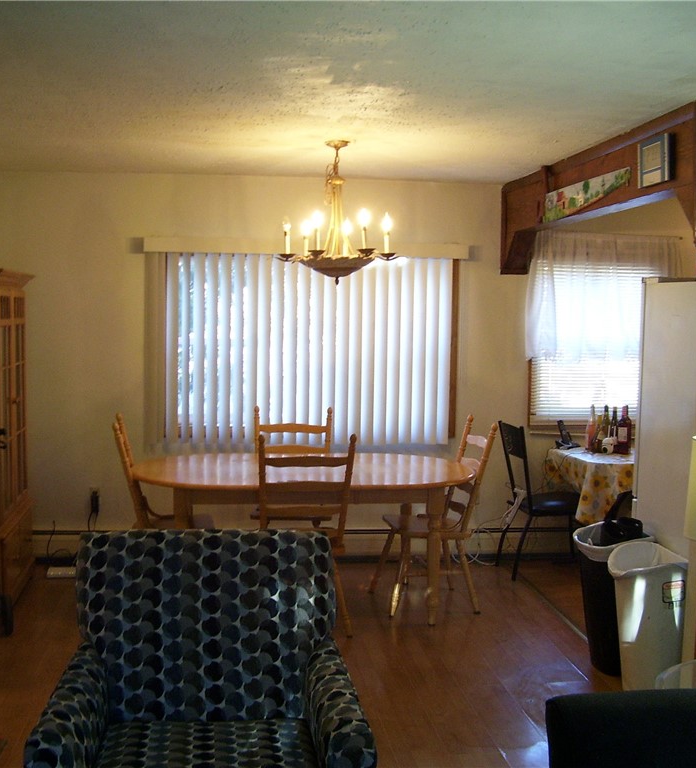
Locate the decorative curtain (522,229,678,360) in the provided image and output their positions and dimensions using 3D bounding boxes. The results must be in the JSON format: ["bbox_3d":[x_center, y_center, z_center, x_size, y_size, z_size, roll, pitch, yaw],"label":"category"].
[{"bbox_3d":[1.633,-0.553,6.421,1.001,0.807,0.090,1,4,-4],"label":"decorative curtain"}]

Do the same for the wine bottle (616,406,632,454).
[{"bbox_3d":[1.730,0.285,6.286,0.092,0.305,0.092,0,4,-7],"label":"wine bottle"}]

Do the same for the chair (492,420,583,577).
[{"bbox_3d":[1.209,0.718,6.296,0.500,0.940,0.420,0,4,-8],"label":"chair"}]

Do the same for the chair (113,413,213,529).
[{"bbox_3d":[-0.976,0.697,5.403,0.570,1.030,0.470,0,4,-8],"label":"chair"}]

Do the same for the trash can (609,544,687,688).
[{"bbox_3d":[1.243,1.022,4.280,0.290,0.620,0.360,0,4,-8],"label":"trash can"}]

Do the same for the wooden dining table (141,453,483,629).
[{"bbox_3d":[-0.246,0.822,5.441,1.780,0.750,1.100,0,4,-7],"label":"wooden dining table"}]

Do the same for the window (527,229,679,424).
[{"bbox_3d":[1.648,-0.346,6.477,1.010,1.247,0.100,1,4,-4],"label":"window"}]

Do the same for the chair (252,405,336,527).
[{"bbox_3d":[-0.318,0.659,5.855,0.490,1.015,0.600,1,4,-2],"label":"chair"}]

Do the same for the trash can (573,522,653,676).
[{"bbox_3d":[1.202,0.977,4.596,0.355,0.600,0.440,0,4,-7],"label":"trash can"}]

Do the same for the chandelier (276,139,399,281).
[{"bbox_3d":[-0.043,-0.850,4.953,0.582,0.697,0.582,0,4,-8],"label":"chandelier"}]

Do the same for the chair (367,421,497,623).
[{"bbox_3d":[0.451,0.695,5.516,0.600,1.015,0.500,0,4,-8],"label":"chair"}]

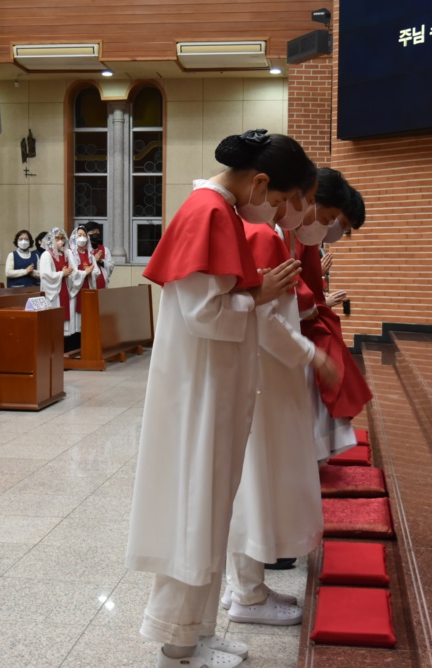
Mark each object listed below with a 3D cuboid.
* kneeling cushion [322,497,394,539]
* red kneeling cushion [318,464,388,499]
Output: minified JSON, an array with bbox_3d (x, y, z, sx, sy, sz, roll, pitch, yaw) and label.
[{"bbox_3d":[0.523,0.715,3.920,0.320,0.055,0.430,1,4,7],"label":"kneeling cushion"},{"bbox_3d":[0.588,0.627,4.269,0.280,0.050,0.450,1,4,7],"label":"red kneeling cushion"}]

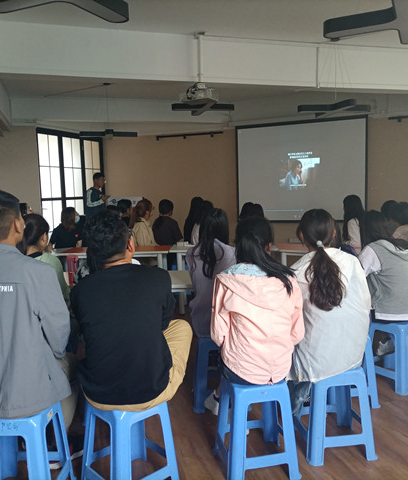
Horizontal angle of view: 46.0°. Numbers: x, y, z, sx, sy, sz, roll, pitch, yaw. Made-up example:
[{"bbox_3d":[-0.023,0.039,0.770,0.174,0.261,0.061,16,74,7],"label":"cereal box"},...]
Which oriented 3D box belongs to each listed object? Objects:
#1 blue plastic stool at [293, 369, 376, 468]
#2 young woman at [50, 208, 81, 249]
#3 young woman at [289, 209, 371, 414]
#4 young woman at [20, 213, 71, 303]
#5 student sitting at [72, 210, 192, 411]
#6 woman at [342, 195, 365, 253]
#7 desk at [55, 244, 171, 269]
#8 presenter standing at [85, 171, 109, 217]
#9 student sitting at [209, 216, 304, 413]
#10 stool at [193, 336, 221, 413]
[{"bbox_3d":[0.694,0.895,2.620,0.365,0.465,0.365,-2,5,-5],"label":"blue plastic stool"},{"bbox_3d":[-1.873,0.204,6.682,0.500,1.280,0.700,-4,5,-25],"label":"young woman"},{"bbox_3d":[0.641,0.464,2.818,0.450,1.280,0.700,-3,5,-10],"label":"young woman"},{"bbox_3d":[-0.965,0.481,3.322,0.460,1.260,0.720,2,6,38],"label":"young woman"},{"bbox_3d":[-0.360,0.505,2.500,0.610,1.320,0.780,-1,6,4],"label":"student sitting"},{"bbox_3d":[1.873,0.129,6.097,0.720,1.300,0.450,3,7,45],"label":"woman"},{"bbox_3d":[-1.167,0.504,6.172,1.420,0.750,0.650,-2,5,-3],"label":"desk"},{"bbox_3d":[-1.670,-0.168,7.500,0.400,1.720,0.500,-2,6,-2],"label":"presenter standing"},{"bbox_3d":[0.260,0.491,2.740,0.510,1.270,0.800,-2,6,-4],"label":"student sitting"},{"bbox_3d":[0.107,0.859,3.260,0.365,0.465,0.365,-2,5,-1],"label":"stool"}]

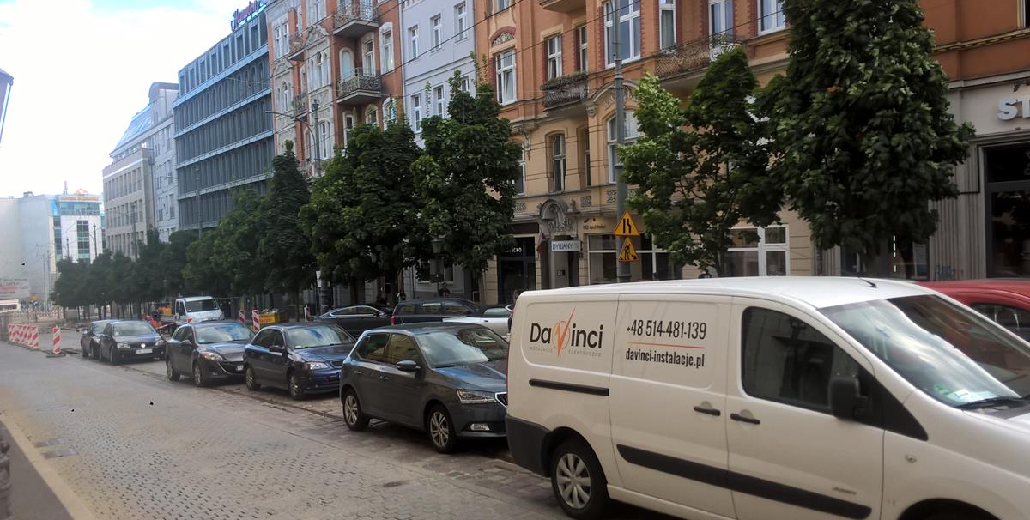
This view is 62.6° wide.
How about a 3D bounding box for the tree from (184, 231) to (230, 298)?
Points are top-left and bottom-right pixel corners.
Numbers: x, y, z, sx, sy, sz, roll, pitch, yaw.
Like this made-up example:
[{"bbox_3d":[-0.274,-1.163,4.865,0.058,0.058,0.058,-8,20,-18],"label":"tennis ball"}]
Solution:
[{"bbox_3d":[-19.888,1.244,54.738,3.700,6.204,3.700,-3,1,-35],"label":"tree"}]

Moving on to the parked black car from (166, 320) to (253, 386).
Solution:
[{"bbox_3d":[-7.500,2.290,21.400,1.770,1.490,4.460,-3,1,-35],"label":"parked black car"}]

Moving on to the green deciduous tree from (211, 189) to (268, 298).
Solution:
[{"bbox_3d":[-15.760,-0.099,48.823,4.200,8.065,4.200,-3,1,-35],"label":"green deciduous tree"}]

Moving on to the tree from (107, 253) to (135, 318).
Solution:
[{"bbox_3d":[-35.600,2.250,76.500,2.900,6.100,2.900,-3,1,-36],"label":"tree"}]

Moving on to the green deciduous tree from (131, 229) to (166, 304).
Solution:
[{"bbox_3d":[-29.500,1.150,68.000,3.100,7.200,3.100,-3,1,-36],"label":"green deciduous tree"}]

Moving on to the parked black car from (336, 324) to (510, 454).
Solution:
[{"bbox_3d":[-0.881,1.565,11.371,1.733,1.467,4.000,-3,0,-35],"label":"parked black car"}]

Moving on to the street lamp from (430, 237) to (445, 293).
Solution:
[{"bbox_3d":[-2.797,0.905,30.500,0.500,3.480,0.500,-3,1,-35],"label":"street lamp"}]

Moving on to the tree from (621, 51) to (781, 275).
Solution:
[{"bbox_3d":[4.500,-1.480,20.500,3.800,7.100,3.800,-3,1,-36],"label":"tree"}]

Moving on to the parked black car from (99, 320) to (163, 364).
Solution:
[{"bbox_3d":[-14.300,2.990,31.500,1.780,1.490,4.220,-3,1,-35],"label":"parked black car"}]

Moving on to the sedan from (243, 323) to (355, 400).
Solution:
[{"bbox_3d":[-4.382,2.053,18.114,1.710,1.430,4.150,-3,0,-35],"label":"sedan"}]

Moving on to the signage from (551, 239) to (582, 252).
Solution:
[{"bbox_3d":[1.780,-0.490,29.400,1.300,0.400,0.120,-3,1,-36],"label":"signage"}]

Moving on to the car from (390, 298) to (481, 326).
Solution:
[{"bbox_3d":[-1.450,1.970,26.300,4.600,1.480,1.800,-3,0,28],"label":"car"}]

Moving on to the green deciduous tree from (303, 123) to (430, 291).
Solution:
[{"bbox_3d":[-6.312,-1.357,35.286,5.200,8.695,5.000,-3,1,-35],"label":"green deciduous tree"}]

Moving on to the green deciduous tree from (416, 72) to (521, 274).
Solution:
[{"bbox_3d":[-1.605,-1.885,28.542,4.000,8.813,4.000,-2,1,0],"label":"green deciduous tree"}]

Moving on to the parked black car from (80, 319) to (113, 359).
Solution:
[{"bbox_3d":[-16.800,3.270,35.200,1.770,1.490,4.300,-3,1,-35],"label":"parked black car"}]

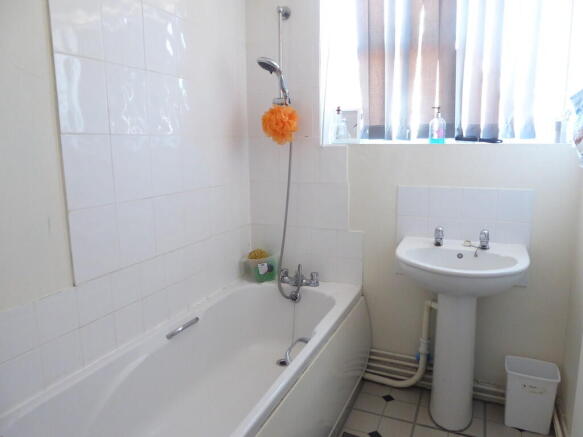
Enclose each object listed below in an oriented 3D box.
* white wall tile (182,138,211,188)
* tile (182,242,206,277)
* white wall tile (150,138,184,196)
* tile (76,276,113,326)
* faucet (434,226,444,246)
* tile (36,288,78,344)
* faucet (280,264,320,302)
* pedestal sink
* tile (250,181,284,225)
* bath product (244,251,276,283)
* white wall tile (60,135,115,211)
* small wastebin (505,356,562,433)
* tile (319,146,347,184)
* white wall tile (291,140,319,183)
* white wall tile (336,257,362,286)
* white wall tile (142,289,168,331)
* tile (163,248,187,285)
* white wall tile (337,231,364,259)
[{"bbox_3d":[-0.463,-0.264,2.035,0.009,0.250,0.200,4,11,23],"label":"white wall tile"},{"bbox_3d":[-0.473,0.194,2.067,0.010,0.149,0.149,4,11,23],"label":"tile"},{"bbox_3d":[-0.535,-0.226,1.812,0.010,0.250,0.200,4,11,23],"label":"white wall tile"},{"bbox_3d":[-0.710,0.292,1.519,0.010,0.149,0.149,4,11,23],"label":"tile"},{"bbox_3d":[0.703,0.088,2.004,0.048,0.093,0.095,4,11,23],"label":"faucet"},{"bbox_3d":[-0.777,0.319,1.401,0.009,0.150,0.150,4,11,23],"label":"tile"},{"bbox_3d":[0.029,0.352,2.334,0.226,0.168,0.165,4,11,23],"label":"faucet"},{"bbox_3d":[0.750,0.551,1.927,0.550,0.820,0.450,4,11,23],"label":"pedestal sink"},{"bbox_3d":[-0.143,-0.086,2.455,0.200,0.250,0.010,4,11,23],"label":"tile"},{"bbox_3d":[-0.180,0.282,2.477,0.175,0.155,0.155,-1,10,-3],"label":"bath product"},{"bbox_3d":[-0.701,-0.164,1.465,0.010,0.253,0.200,4,11,23],"label":"white wall tile"},{"bbox_3d":[1.091,0.819,1.939,0.205,0.282,0.170,4,11,23],"label":"small wastebin"},{"bbox_3d":[0.227,-0.293,2.309,0.175,0.208,0.010,4,11,23],"label":"tile"},{"bbox_3d":[0.060,-0.327,2.374,0.193,0.253,0.010,4,11,23],"label":"white wall tile"},{"bbox_3d":[0.331,0.299,2.382,0.150,0.150,0.009,4,11,23],"label":"white wall tile"},{"bbox_3d":[-0.594,0.397,1.842,0.009,0.150,0.150,4,11,23],"label":"white wall tile"},{"bbox_3d":[-0.532,0.219,1.930,0.010,0.149,0.149,4,11,23],"label":"tile"},{"bbox_3d":[0.321,0.146,2.296,0.150,0.150,0.010,4,11,23],"label":"white wall tile"}]

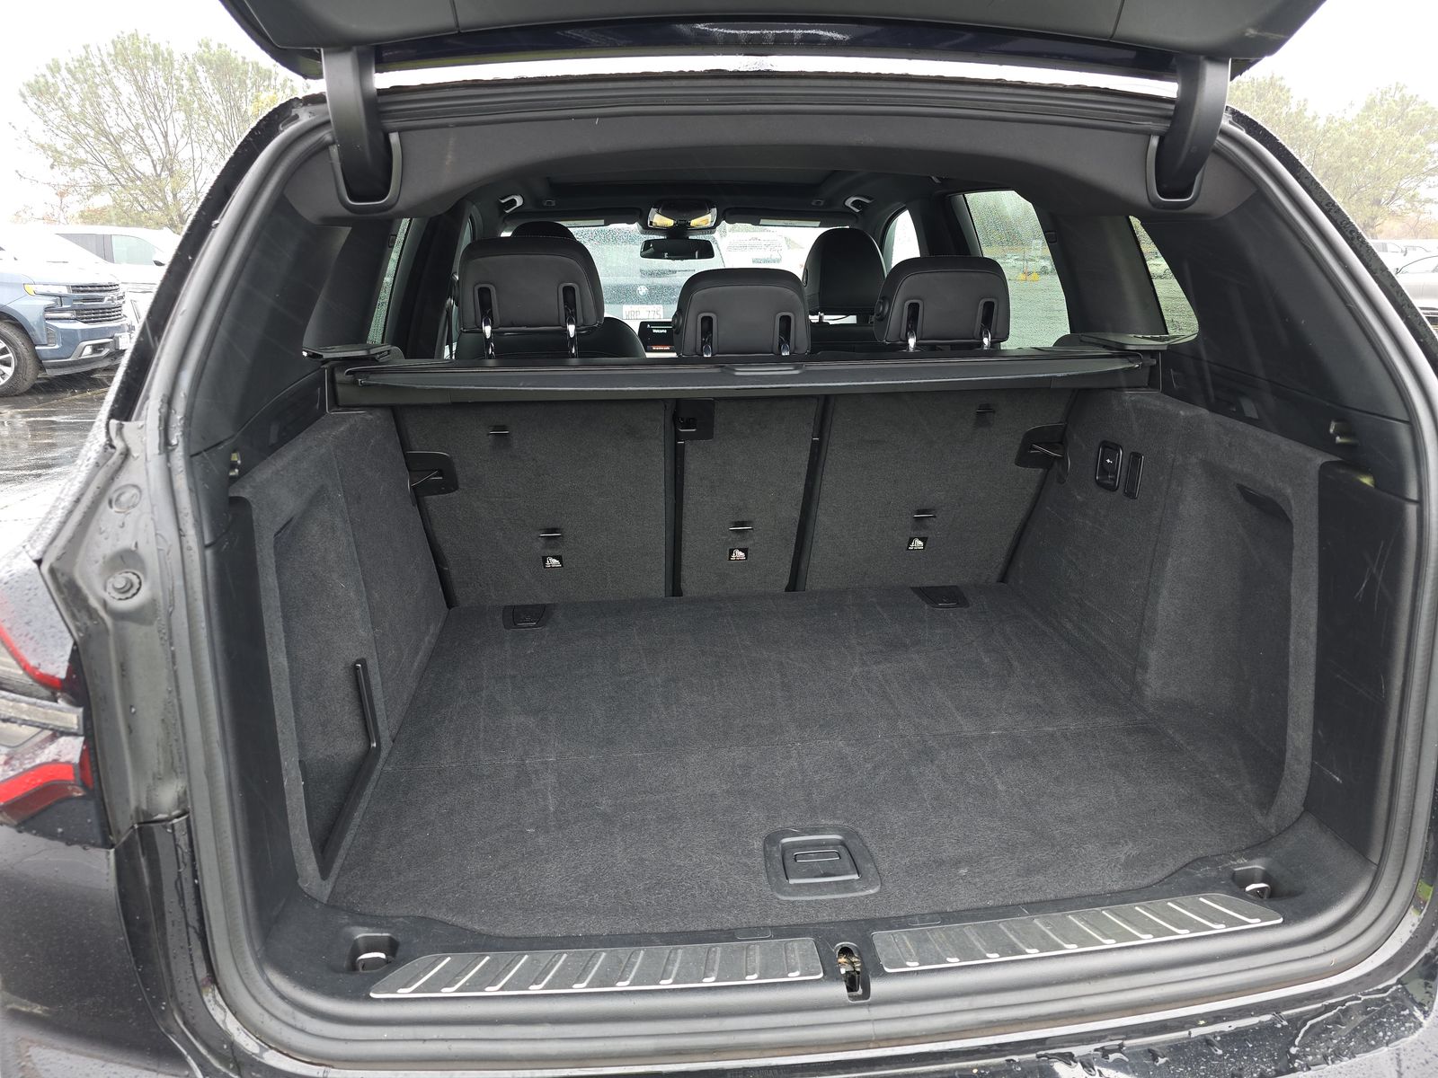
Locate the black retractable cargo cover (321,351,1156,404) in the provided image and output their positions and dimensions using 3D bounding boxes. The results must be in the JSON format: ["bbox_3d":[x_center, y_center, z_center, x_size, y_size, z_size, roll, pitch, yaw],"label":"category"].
[{"bbox_3d":[0.050,-0.258,1.465,1.204,0.061,0.133,-3,17,-5],"label":"black retractable cargo cover"}]

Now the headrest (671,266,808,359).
[{"bbox_3d":[0.038,-0.378,1.603,0.225,0.144,0.122,-3,17,-5],"label":"headrest"}]

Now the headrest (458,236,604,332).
[{"bbox_3d":[-0.306,-0.414,1.556,0.228,0.149,0.122,-3,17,-5],"label":"headrest"}]

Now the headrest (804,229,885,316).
[{"bbox_3d":[0.339,-0.727,2.599,0.229,0.230,0.133,-3,17,-5],"label":"headrest"}]

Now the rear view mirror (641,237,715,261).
[{"bbox_3d":[-0.142,-1.008,3.321,0.255,0.076,0.046,1,17,6],"label":"rear view mirror"}]

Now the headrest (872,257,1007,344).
[{"bbox_3d":[0.373,-0.406,1.631,0.222,0.146,0.122,-3,17,-5],"label":"headrest"}]

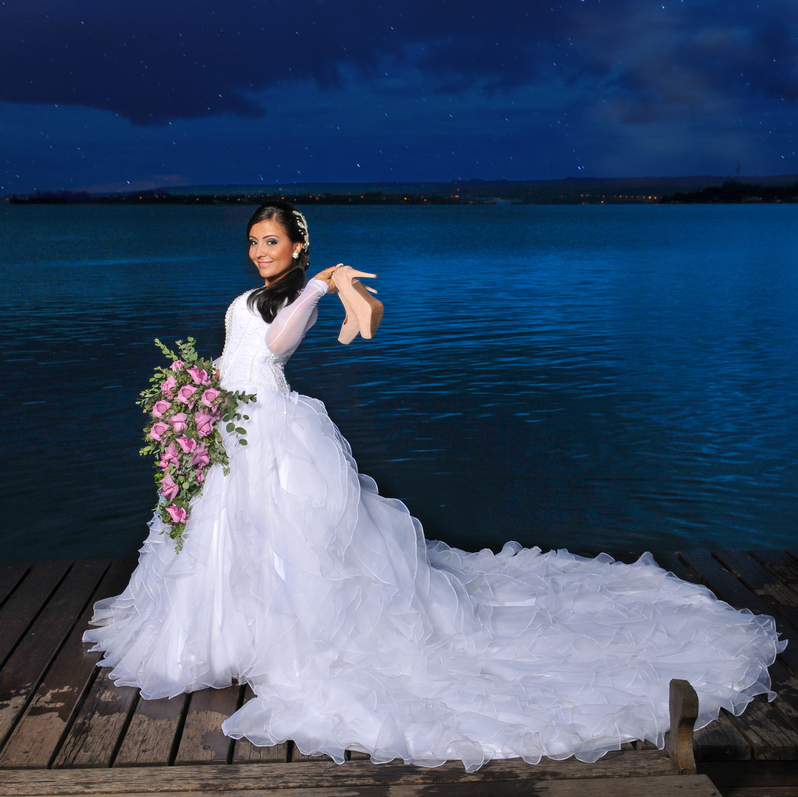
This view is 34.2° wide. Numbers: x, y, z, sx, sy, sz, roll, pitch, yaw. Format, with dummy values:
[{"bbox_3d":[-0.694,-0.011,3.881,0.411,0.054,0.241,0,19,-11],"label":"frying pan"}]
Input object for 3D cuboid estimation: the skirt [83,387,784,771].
[{"bbox_3d":[0.090,0.414,4.361,2.400,0.940,1.750,-1,9,-6],"label":"skirt"}]

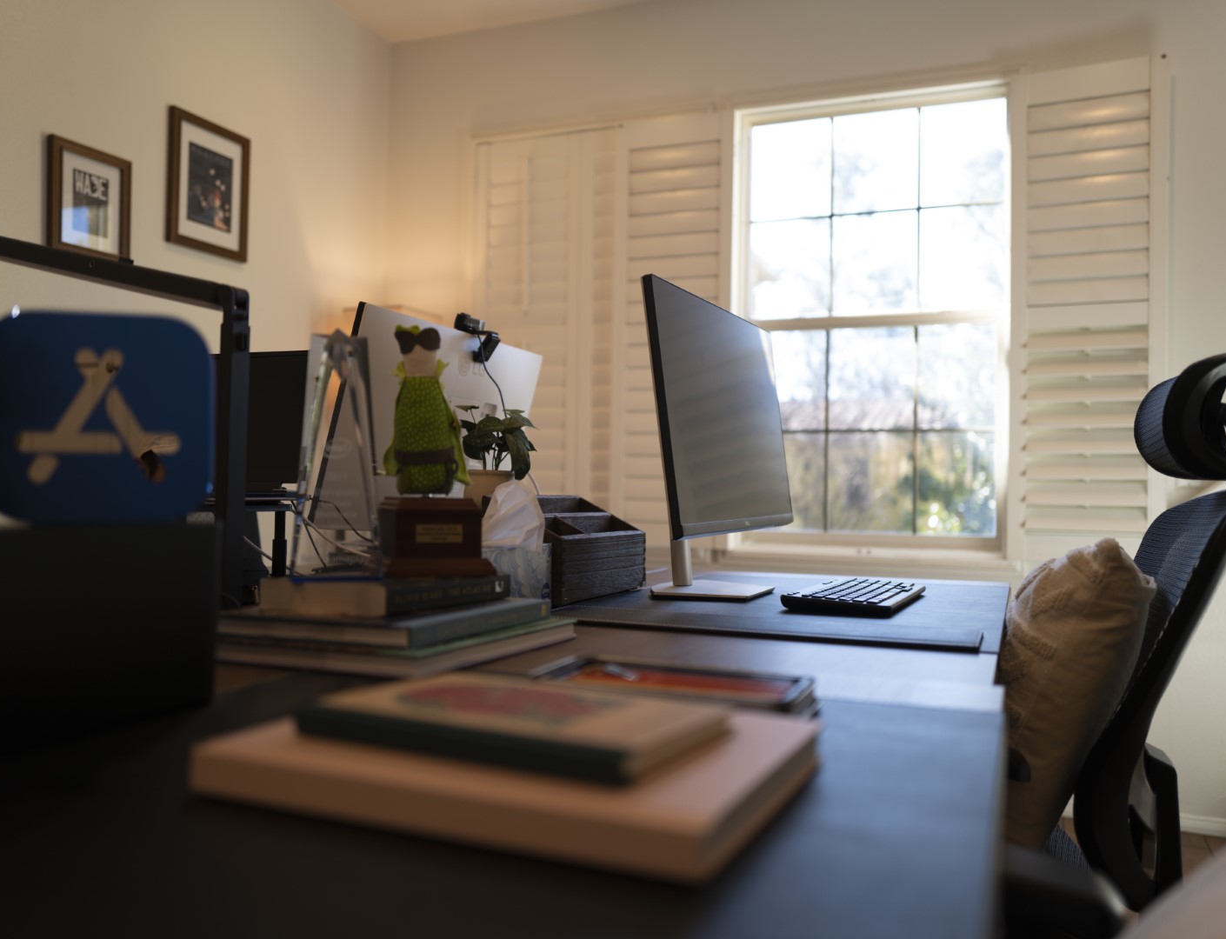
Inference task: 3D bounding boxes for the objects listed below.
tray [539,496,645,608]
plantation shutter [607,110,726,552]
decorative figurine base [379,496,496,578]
[{"bbox_3d":[-0.069,0.118,1.720,0.126,0.153,0.341,0,-1,21],"label":"tray"},{"bbox_3d":[0.181,-0.466,3.741,0.405,1.495,0.060,0,-1,22],"label":"plantation shutter"},{"bbox_3d":[-0.190,0.069,1.133,0.112,0.077,0.097,1,-1,-24],"label":"decorative figurine base"}]

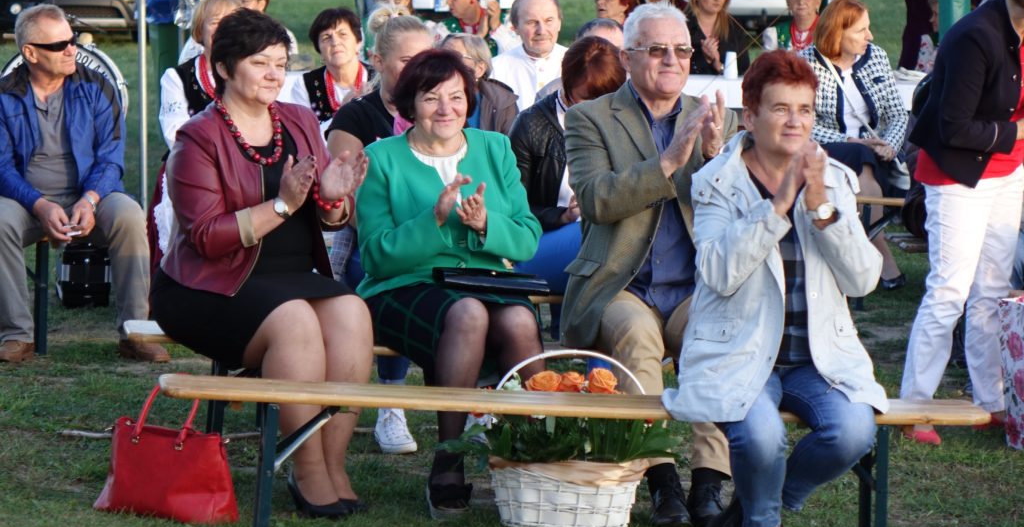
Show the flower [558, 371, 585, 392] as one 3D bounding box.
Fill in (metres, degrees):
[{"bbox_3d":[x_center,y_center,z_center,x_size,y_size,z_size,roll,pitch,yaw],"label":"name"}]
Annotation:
[{"bbox_3d":[0.158,0.324,11.150,0.080,0.068,0.080,-1,6,-6],"label":"flower"}]

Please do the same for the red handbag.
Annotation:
[{"bbox_3d":[-0.925,0.492,11.080,0.375,0.385,0.180,1,6,9],"label":"red handbag"}]

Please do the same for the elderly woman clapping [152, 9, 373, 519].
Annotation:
[{"bbox_3d":[-0.675,0.000,11.150,0.500,1.340,0.700,-4,7,-31],"label":"elderly woman clapping"}]

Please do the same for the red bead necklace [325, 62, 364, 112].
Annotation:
[{"bbox_3d":[-0.680,-0.719,16.750,0.165,0.210,0.150,-1,6,-5],"label":"red bead necklace"}]

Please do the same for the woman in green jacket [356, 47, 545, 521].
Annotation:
[{"bbox_3d":[-0.165,0.050,11.100,0.500,1.250,0.720,-2,6,-13],"label":"woman in green jacket"}]

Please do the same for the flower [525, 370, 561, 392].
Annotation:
[{"bbox_3d":[0.082,0.322,11.150,0.090,0.070,0.085,-1,6,-6],"label":"flower"}]

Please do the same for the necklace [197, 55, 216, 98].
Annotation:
[{"bbox_3d":[-1.205,-0.745,16.600,0.160,0.210,0.150,-3,6,-24],"label":"necklace"}]

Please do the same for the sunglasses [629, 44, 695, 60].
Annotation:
[{"bbox_3d":[0.408,-0.580,11.330,0.142,0.045,0.140,-3,7,-28],"label":"sunglasses"}]

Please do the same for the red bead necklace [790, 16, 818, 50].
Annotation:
[{"bbox_3d":[1.549,-1.216,21.800,0.155,0.190,0.140,0,6,2],"label":"red bead necklace"}]

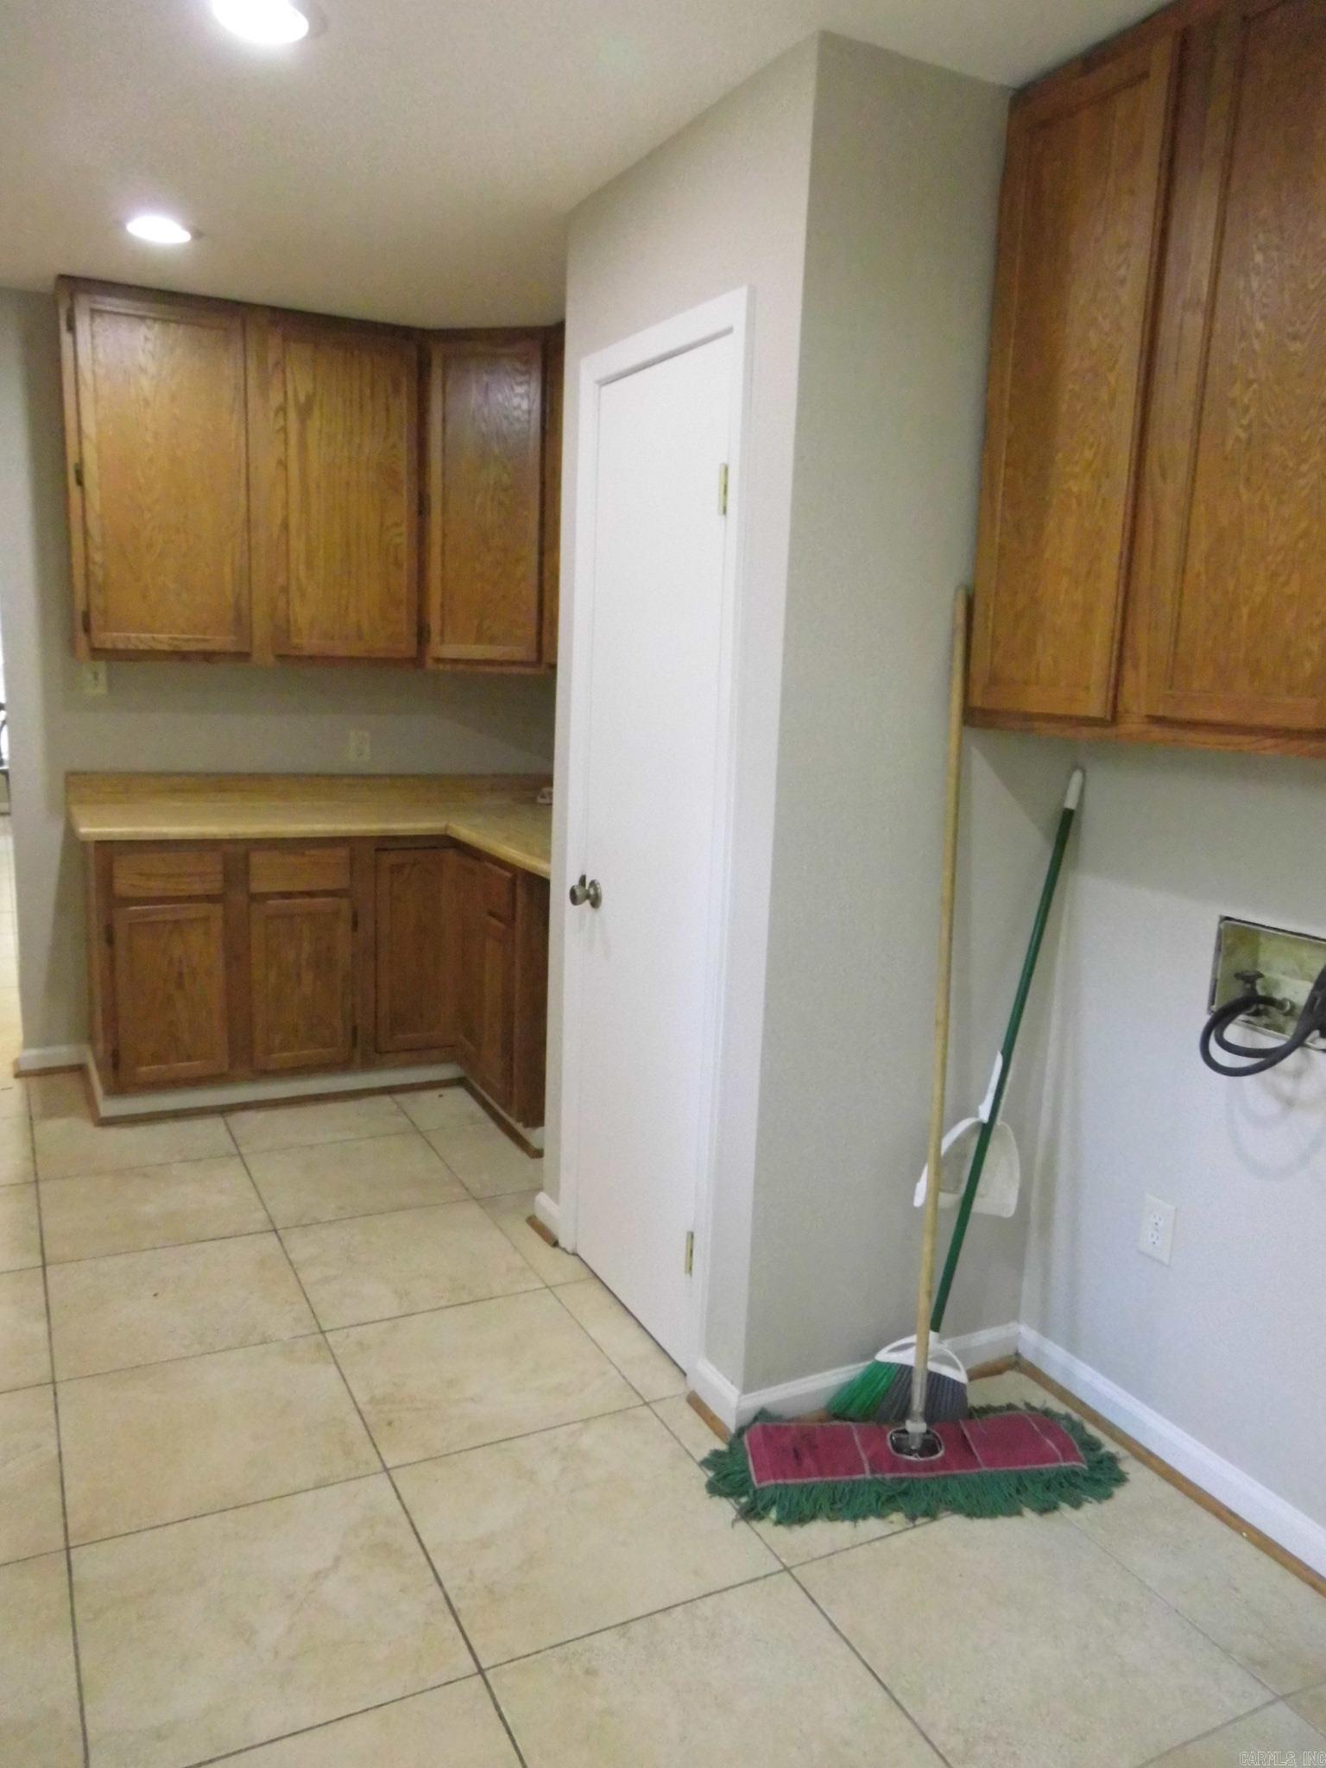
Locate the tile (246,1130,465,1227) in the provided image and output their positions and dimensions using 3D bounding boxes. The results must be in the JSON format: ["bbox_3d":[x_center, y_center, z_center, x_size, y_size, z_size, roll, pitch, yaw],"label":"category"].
[{"bbox_3d":[-0.853,0.816,3.533,0.511,0.010,0.511,-3,11,-27],"label":"tile"}]

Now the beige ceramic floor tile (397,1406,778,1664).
[{"bbox_3d":[-0.146,1.085,2.179,0.513,0.010,0.513,-3,11,-27],"label":"beige ceramic floor tile"}]

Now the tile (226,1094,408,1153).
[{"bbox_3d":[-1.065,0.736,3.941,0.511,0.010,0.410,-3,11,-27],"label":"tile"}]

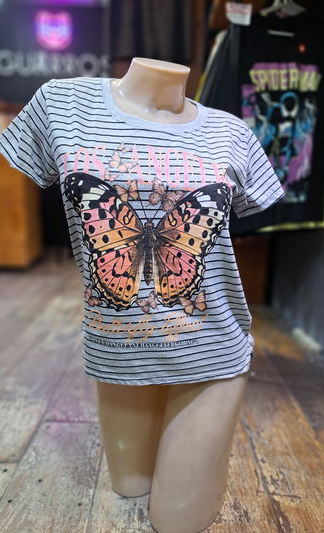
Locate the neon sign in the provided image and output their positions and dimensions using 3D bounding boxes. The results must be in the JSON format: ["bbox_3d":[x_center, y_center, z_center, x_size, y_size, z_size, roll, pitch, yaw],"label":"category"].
[{"bbox_3d":[-1.101,-2.398,3.760,0.360,0.350,0.050,1,13,-2],"label":"neon sign"}]

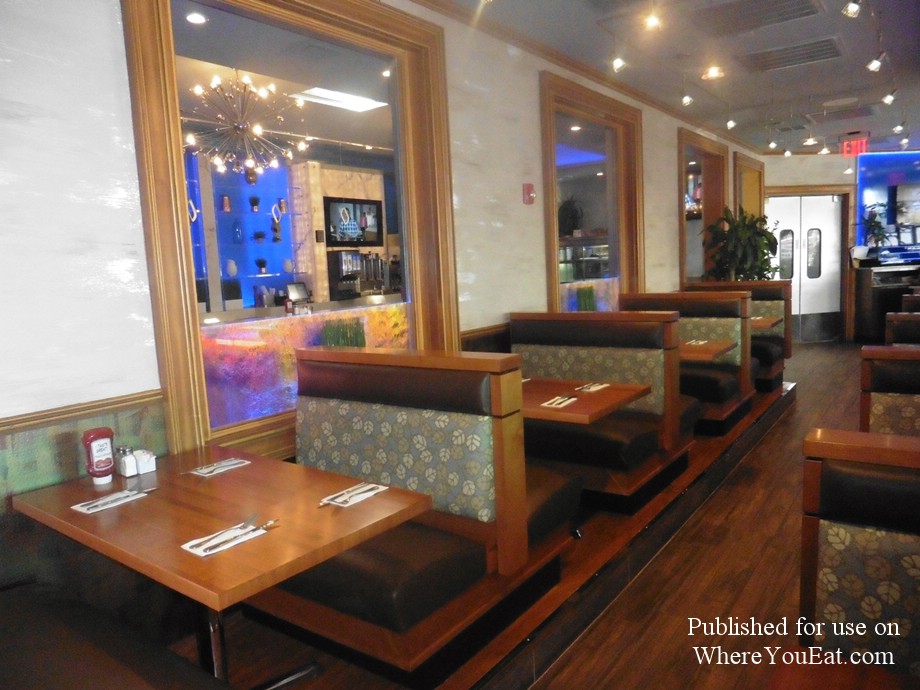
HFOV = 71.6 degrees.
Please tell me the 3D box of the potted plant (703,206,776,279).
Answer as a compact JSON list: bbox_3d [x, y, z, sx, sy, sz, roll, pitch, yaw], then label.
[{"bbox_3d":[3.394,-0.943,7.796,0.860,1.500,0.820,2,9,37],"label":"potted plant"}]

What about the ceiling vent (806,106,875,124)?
[{"bbox_3d":[4.550,-2.756,7.605,0.620,0.040,0.610,2,9,37],"label":"ceiling vent"}]

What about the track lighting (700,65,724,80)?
[{"bbox_3d":[2.220,-2.390,5.592,0.180,0.050,0.180,2,9,37],"label":"track lighting"}]

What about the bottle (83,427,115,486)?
[{"bbox_3d":[-1.260,0.385,2.220,0.060,0.188,0.090,3,9,42],"label":"bottle"}]

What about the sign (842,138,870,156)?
[{"bbox_3d":[5.497,-2.741,8.877,0.340,0.230,0.060,2,9,37],"label":"sign"}]

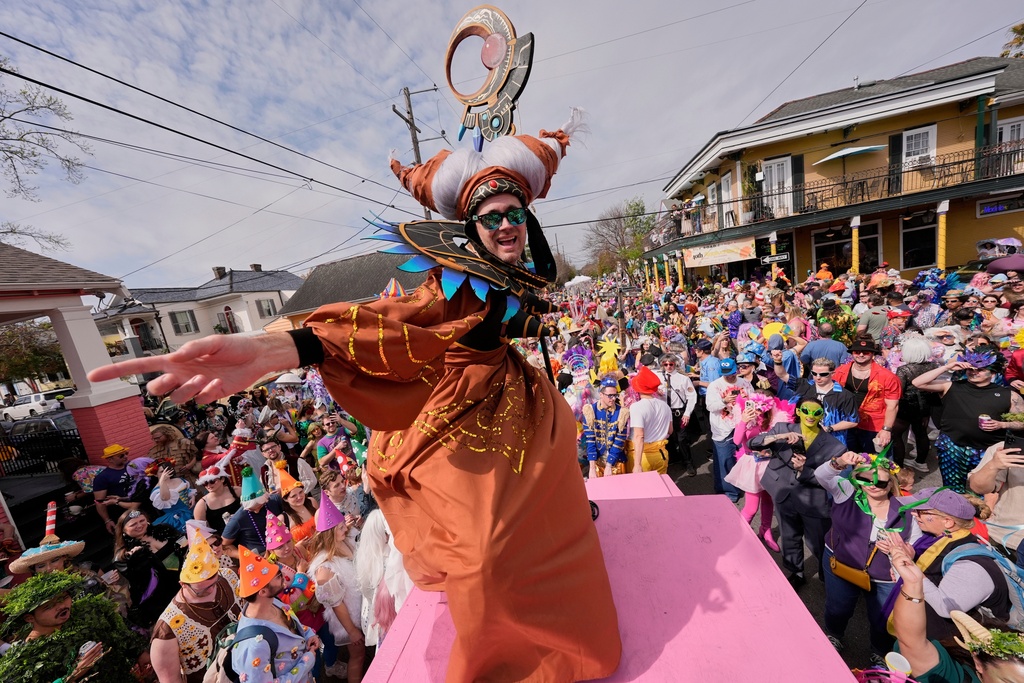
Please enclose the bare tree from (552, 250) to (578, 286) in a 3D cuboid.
[{"bbox_3d":[11.248,-14.461,74.000,6.500,10.200,6.500,-7,8,12],"label":"bare tree"}]

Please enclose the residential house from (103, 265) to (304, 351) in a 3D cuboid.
[{"bbox_3d":[-24.400,-1.887,29.800,9.000,8.600,13.500,-7,8,12],"label":"residential house"}]

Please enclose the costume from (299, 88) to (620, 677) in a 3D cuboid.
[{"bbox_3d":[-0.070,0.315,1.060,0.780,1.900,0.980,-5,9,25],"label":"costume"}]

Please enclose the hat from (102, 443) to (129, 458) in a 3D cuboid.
[{"bbox_3d":[-5.514,1.517,4.750,0.280,0.130,0.260,-16,11,-43],"label":"hat"}]

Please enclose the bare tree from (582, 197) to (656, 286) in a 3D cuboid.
[{"bbox_3d":[11.300,-9.504,36.500,7.800,11.000,7.400,-7,8,12],"label":"bare tree"}]

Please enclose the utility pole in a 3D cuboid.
[{"bbox_3d":[-2.898,-4.127,13.461,1.100,11.000,1.900,-7,8,12],"label":"utility pole"}]

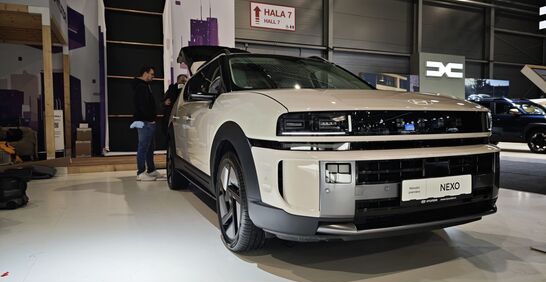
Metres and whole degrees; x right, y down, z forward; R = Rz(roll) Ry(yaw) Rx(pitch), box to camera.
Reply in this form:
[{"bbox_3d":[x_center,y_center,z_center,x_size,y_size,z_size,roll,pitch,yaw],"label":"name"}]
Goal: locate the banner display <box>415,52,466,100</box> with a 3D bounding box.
[{"bbox_3d":[5.745,-2.203,12.300,2.100,1.650,0.250,-1,3,-23],"label":"banner display"}]

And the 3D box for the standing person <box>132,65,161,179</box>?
[{"bbox_3d":[-2.092,-0.285,5.996,0.480,1.853,0.500,0,3,-5],"label":"standing person"}]

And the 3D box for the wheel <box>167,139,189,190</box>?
[{"bbox_3d":[-1.285,0.316,5.063,0.240,0.730,0.730,-1,3,-23],"label":"wheel"}]

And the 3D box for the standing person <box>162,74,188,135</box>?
[{"bbox_3d":[-1.623,-0.270,6.399,0.580,1.782,0.420,-1,3,-20],"label":"standing person"}]

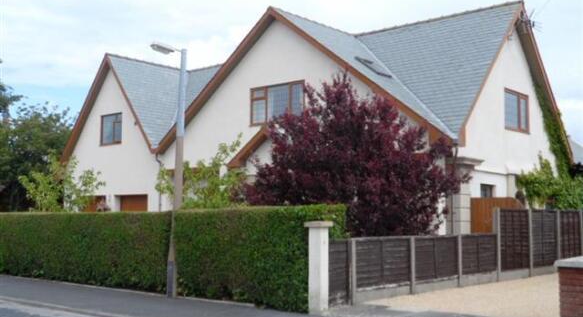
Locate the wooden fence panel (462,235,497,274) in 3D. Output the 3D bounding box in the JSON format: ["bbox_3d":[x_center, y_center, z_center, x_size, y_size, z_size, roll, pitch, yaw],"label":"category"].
[{"bbox_3d":[4.214,2.136,15.407,0.051,0.887,1.837,-4,-6,41],"label":"wooden fence panel"}]

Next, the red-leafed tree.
[{"bbox_3d":[1.489,0.431,16.058,5.024,4.836,4.770,0,-5,5],"label":"red-leafed tree"}]

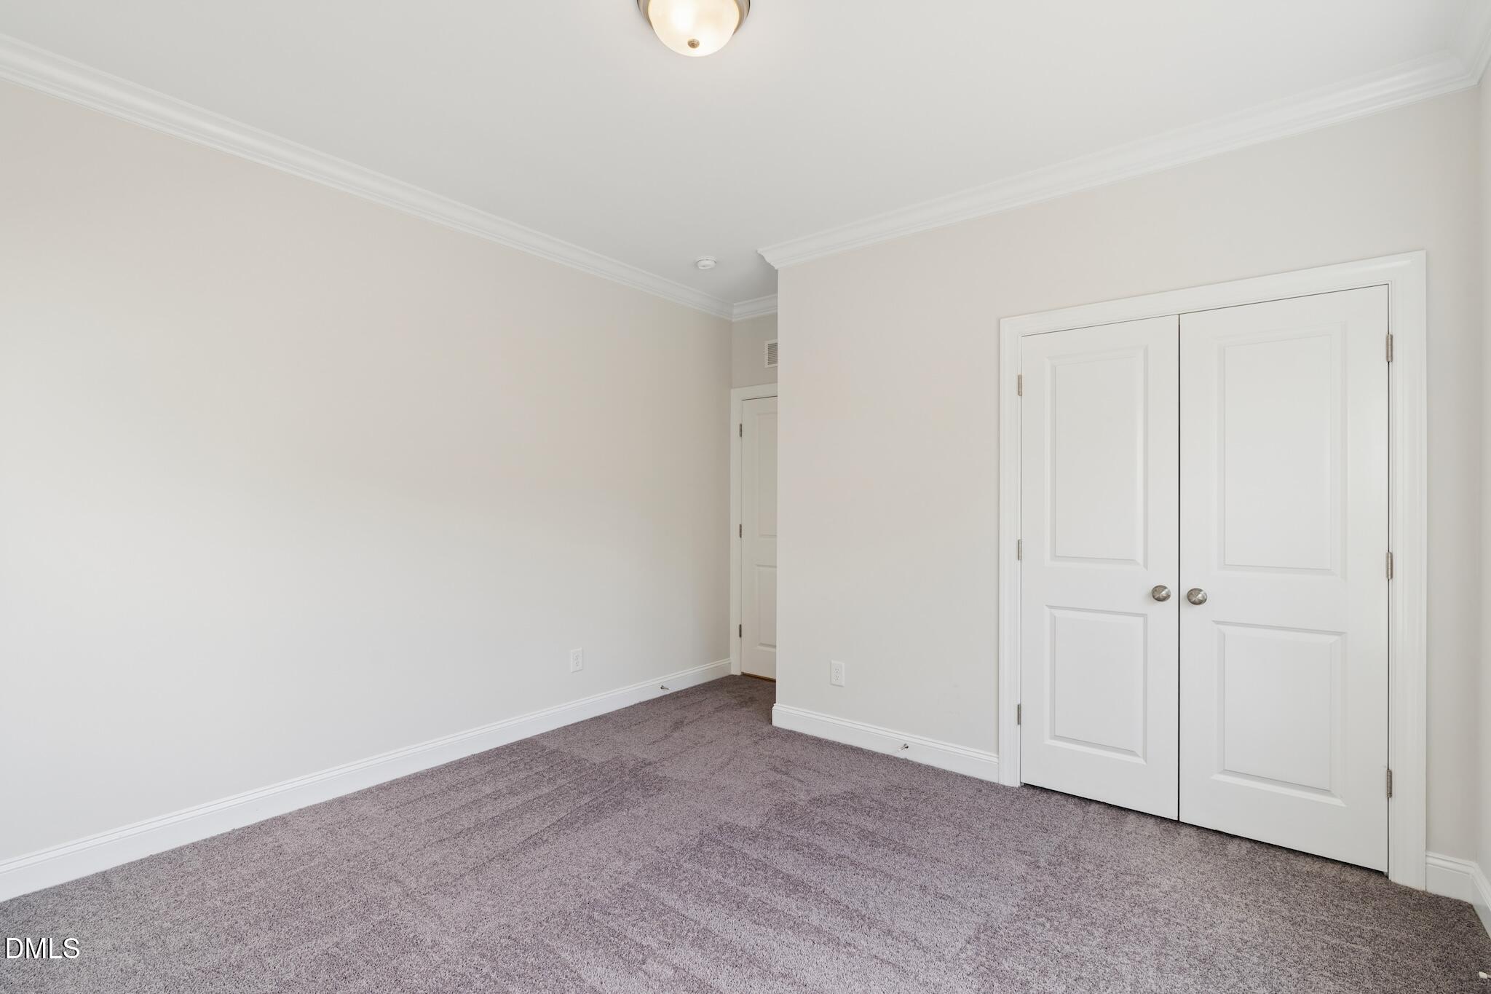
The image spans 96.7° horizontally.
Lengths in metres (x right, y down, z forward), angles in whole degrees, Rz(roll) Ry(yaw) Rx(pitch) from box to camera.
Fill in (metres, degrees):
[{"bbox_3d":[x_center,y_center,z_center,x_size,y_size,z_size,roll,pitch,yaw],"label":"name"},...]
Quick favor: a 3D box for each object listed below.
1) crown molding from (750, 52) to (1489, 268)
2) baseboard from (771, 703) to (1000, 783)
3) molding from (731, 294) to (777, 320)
[{"bbox_3d":[1.233,-1.393,3.027,2.891,0.104,0.085,0,0,38],"label":"crown molding"},{"bbox_3d":[0.676,1.282,3.494,1.297,0.127,0.016,0,0,38],"label":"baseboard"},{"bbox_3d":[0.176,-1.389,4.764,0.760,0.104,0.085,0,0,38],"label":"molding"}]

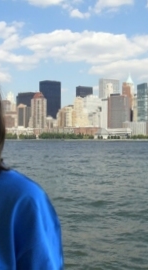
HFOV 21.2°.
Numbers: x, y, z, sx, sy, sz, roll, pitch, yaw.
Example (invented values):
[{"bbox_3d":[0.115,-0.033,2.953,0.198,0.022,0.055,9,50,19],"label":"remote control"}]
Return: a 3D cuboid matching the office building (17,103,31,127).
[{"bbox_3d":[-167.000,-47.770,1320.330,28.000,118.200,34.000,0,0,30],"label":"office building"}]

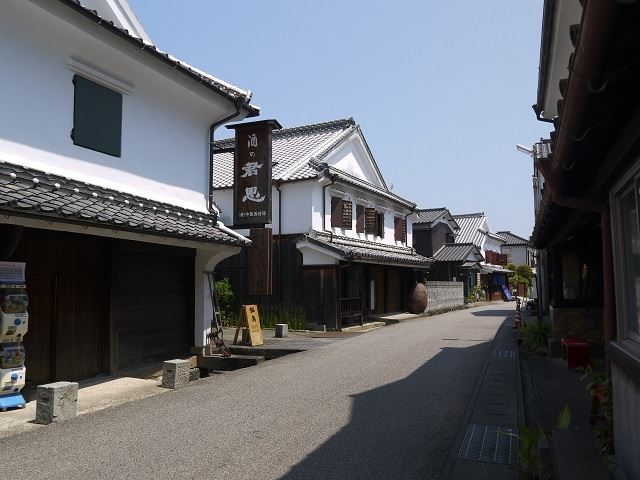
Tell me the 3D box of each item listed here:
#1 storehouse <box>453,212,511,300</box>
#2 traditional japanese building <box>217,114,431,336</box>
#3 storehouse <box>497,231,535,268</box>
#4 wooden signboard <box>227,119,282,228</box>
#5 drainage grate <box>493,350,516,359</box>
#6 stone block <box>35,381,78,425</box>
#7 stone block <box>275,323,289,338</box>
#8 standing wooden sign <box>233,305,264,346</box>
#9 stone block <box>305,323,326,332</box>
[{"bbox_3d":[14.465,1.831,52.351,8.200,8.400,9.300,-3,-6,29],"label":"storehouse"},{"bbox_3d":[-1.605,-0.702,23.881,11.300,8.600,10.200,-3,-6,29],"label":"traditional japanese building"},{"bbox_3d":[22.426,3.046,63.140,6.300,7.800,6.300,-3,-6,29],"label":"storehouse"},{"bbox_3d":[-1.618,-1.591,12.838,1.380,2.523,0.600,-3,-6,26],"label":"wooden signboard"},{"bbox_3d":[4.002,2.491,11.170,0.470,0.050,1.150,-2,-5,21],"label":"drainage grate"},{"bbox_3d":[-3.019,1.856,5.963,0.275,0.375,0.330,-3,-6,24],"label":"stone block"},{"bbox_3d":[-1.119,2.656,15.118,0.260,0.370,0.290,-3,-6,29],"label":"stone block"},{"bbox_3d":[-1.846,2.163,13.254,0.620,1.030,0.480,-3,-6,27],"label":"standing wooden sign"},{"bbox_3d":[-0.134,2.868,17.070,0.720,0.280,0.240,-3,-6,29],"label":"stone block"}]

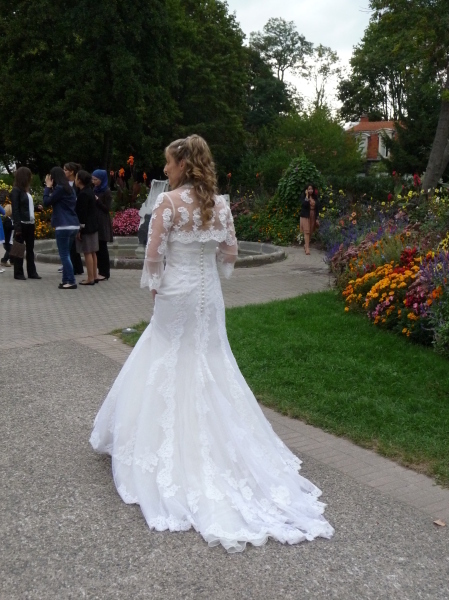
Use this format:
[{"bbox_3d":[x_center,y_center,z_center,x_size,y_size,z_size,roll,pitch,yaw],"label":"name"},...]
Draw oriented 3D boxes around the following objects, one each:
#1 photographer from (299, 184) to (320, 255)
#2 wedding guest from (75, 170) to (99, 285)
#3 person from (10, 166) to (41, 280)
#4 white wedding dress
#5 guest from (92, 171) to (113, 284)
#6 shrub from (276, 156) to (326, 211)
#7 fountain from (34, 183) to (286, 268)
[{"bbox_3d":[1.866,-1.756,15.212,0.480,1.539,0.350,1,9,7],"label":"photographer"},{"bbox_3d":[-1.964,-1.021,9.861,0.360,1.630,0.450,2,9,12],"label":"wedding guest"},{"bbox_3d":[-2.959,-1.127,10.300,0.400,1.672,0.470,-1,9,-9],"label":"person"},{"bbox_3d":[-0.110,0.180,3.370,1.080,1.430,1.420,-2,10,-11],"label":"white wedding dress"},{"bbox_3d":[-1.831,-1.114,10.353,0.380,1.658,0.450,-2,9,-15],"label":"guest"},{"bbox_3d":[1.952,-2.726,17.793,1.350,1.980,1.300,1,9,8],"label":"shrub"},{"bbox_3d":[-1.330,-1.626,14.322,5.200,1.540,5.200,0,9,0],"label":"fountain"}]

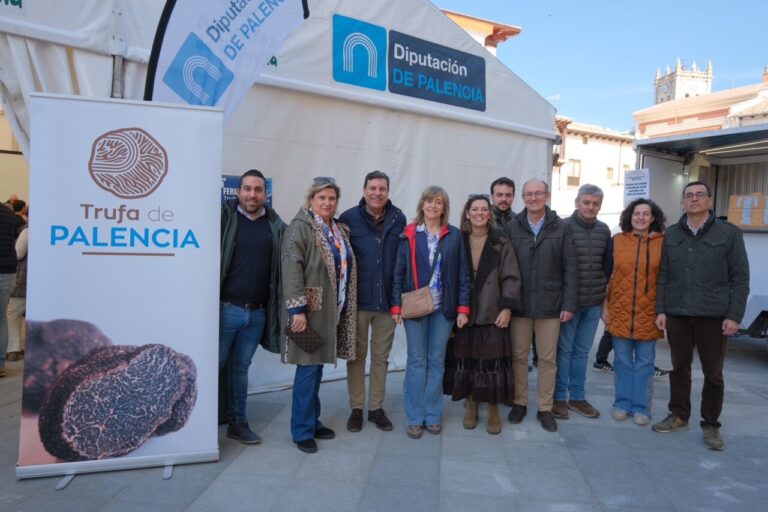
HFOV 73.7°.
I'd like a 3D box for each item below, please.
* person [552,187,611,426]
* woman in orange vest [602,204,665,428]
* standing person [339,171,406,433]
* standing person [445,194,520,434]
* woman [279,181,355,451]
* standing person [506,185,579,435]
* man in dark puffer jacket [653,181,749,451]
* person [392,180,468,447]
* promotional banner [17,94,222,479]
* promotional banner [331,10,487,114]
[{"bbox_3d":[1.552,0.338,3.962,0.530,1.770,0.340,2,2,18],"label":"person"},{"bbox_3d":[1.910,0.400,3.889,0.490,1.670,0.340,2,2,22],"label":"woman in orange vest"},{"bbox_3d":[-0.059,0.298,3.583,0.560,1.780,0.360,1,2,-5],"label":"standing person"},{"bbox_3d":[0.697,0.383,3.622,0.540,1.650,0.370,2,2,14],"label":"standing person"},{"bbox_3d":[-0.405,0.347,3.264,0.510,1.680,0.420,1,2,-30],"label":"woman"},{"bbox_3d":[1.140,0.332,3.730,0.550,1.770,0.370,2,2,20],"label":"standing person"},{"bbox_3d":[2.174,0.372,3.506,0.590,1.760,0.400,3,2,38],"label":"man in dark puffer jacket"},{"bbox_3d":[0.320,0.360,3.522,0.540,1.680,0.350,2,2,0],"label":"person"},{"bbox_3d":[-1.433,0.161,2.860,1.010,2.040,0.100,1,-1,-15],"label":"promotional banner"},{"bbox_3d":[0.343,-1.909,5.224,1.980,0.620,0.040,1,2,-34],"label":"promotional banner"}]

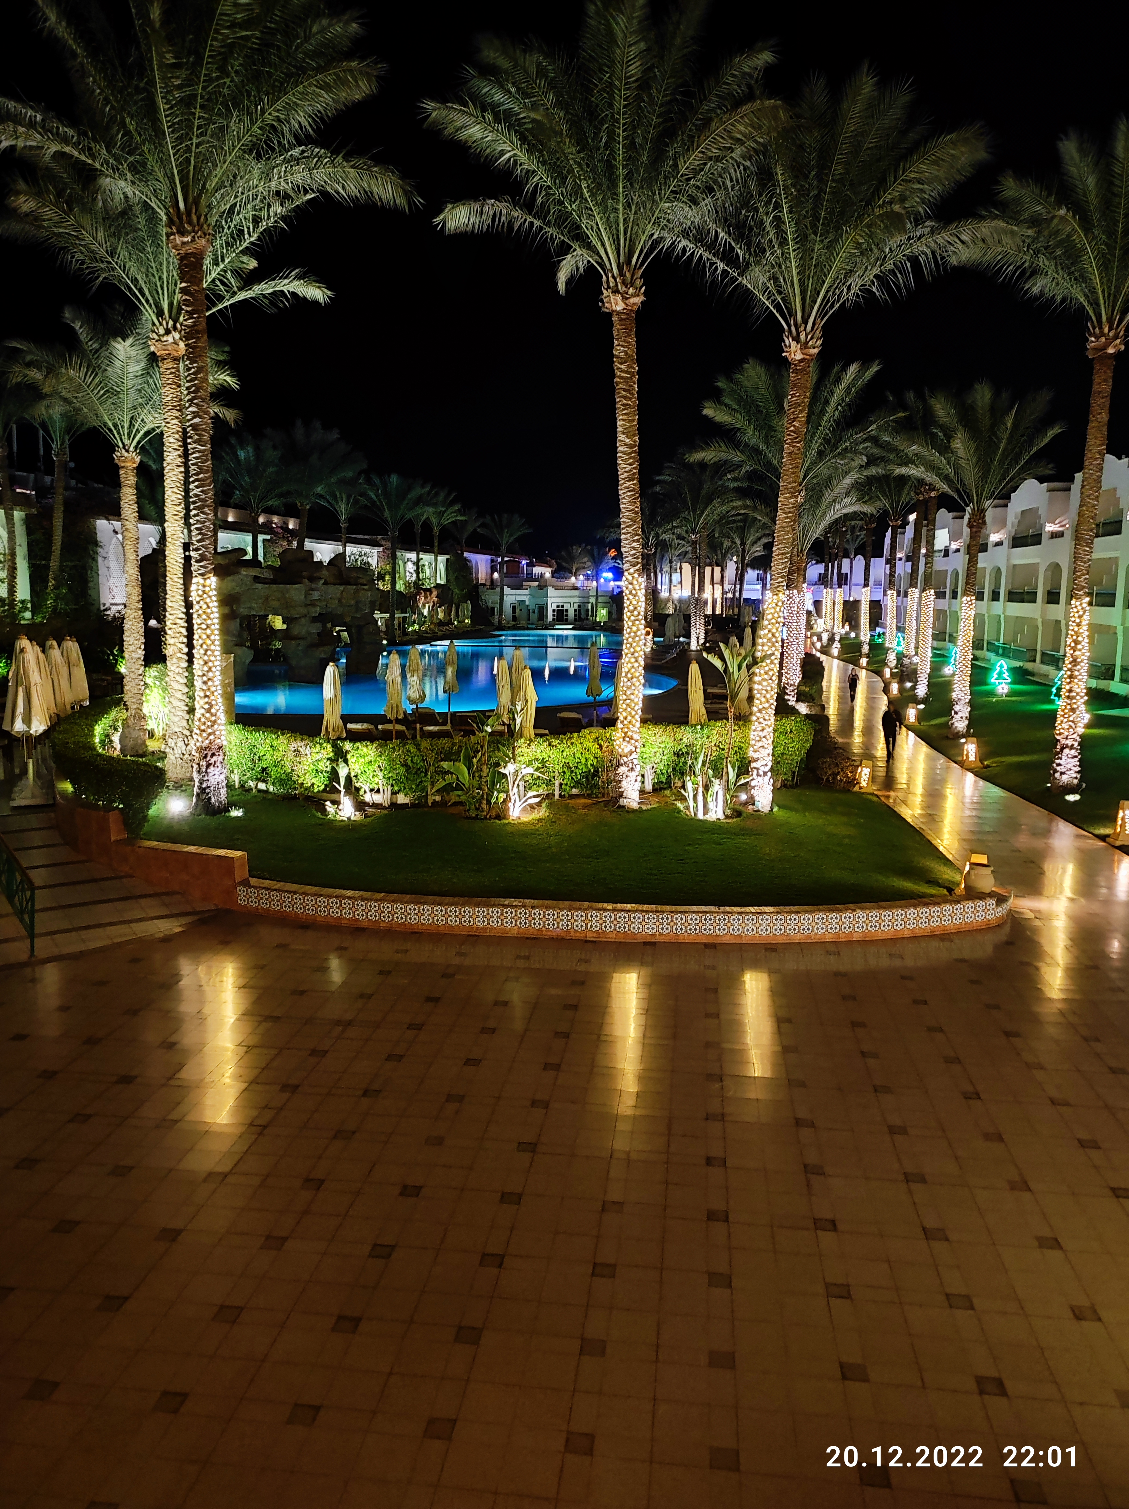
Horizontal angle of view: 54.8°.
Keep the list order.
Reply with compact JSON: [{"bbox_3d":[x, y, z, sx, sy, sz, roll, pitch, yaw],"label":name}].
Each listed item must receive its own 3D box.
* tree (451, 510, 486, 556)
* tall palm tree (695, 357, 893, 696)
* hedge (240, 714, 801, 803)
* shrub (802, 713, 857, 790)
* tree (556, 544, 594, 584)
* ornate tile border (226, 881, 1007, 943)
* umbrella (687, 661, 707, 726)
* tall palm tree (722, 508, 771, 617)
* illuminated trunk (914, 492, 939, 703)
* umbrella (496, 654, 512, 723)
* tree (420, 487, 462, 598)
[{"bbox_3d":[-11.707,-21.660,128.230,4.900,13.720,4.900,1,8,0],"label":"tree"},{"bbox_3d":[8.977,-8.798,43.430,7.794,13.554,7.794,1,9,0],"label":"tall palm tree"},{"bbox_3d":[-0.751,0.056,23.877,13.200,1.450,2.800,0,9,-5],"label":"hedge"},{"bbox_3d":[6.553,-0.095,26.887,1.250,1.650,1.250,2,9,7],"label":"shrub"},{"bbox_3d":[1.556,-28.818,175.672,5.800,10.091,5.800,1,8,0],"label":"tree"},{"bbox_3d":[0.949,2.477,17.271,12.750,0.470,1.750,1,8,0],"label":"ornate tile border"},{"bbox_3d":[3.182,-0.957,26.439,0.520,2.632,0.520,1,8,0],"label":"umbrella"},{"bbox_3d":[17.480,-17.546,106.553,5.100,12.732,5.100,1,8,0],"label":"tall palm tree"},{"bbox_3d":[15.811,-6.780,47.520,0.620,8.912,0.620,1,9,0],"label":"illuminated trunk"},{"bbox_3d":[-1.432,-1.091,25.650,0.450,2.450,0.450,0,9,-3],"label":"umbrella"},{"bbox_3d":[-11.879,-17.980,102.491,4.800,13.960,4.800,1,8,0],"label":"tree"}]

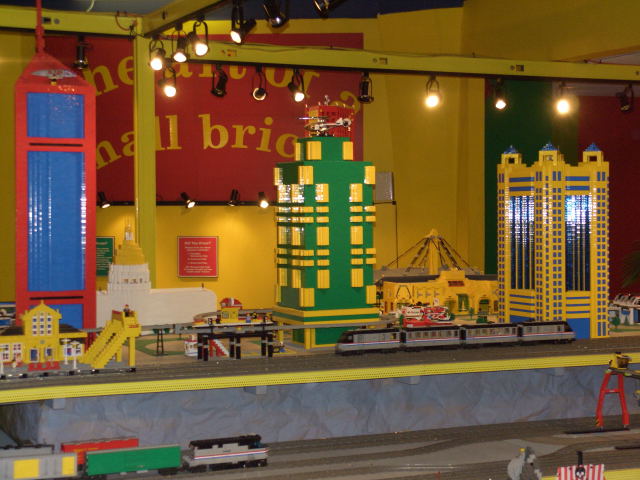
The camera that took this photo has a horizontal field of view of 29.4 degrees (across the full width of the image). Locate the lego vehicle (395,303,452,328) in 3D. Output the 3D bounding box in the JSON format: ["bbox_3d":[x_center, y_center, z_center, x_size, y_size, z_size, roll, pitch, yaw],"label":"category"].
[{"bbox_3d":[0.452,0.334,5.334,0.250,0.115,0.080,-1,2,-24],"label":"lego vehicle"}]

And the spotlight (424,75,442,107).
[{"bbox_3d":[0.734,-0.960,7.886,0.100,0.210,0.130,0,1,3],"label":"spotlight"}]

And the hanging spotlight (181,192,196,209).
[{"bbox_3d":[-1.035,-0.311,9.600,0.085,0.125,0.130,-1,2,-41],"label":"hanging spotlight"}]

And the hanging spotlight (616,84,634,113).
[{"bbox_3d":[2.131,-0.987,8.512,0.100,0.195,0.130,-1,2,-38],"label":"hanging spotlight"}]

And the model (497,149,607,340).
[{"bbox_3d":[0.971,0.003,5.096,0.300,0.795,0.360,-1,2,-24],"label":"model"}]

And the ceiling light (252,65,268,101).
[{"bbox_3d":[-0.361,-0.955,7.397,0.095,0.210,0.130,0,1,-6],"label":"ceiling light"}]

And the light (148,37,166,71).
[{"bbox_3d":[-0.919,-1.049,6.900,0.090,0.175,0.110,0,2,15],"label":"light"}]

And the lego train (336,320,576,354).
[{"bbox_3d":[0.537,0.366,4.628,1.045,0.087,0.050,-1,2,-24],"label":"lego train"}]

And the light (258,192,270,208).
[{"bbox_3d":[-0.445,-0.311,9.600,0.080,0.125,0.120,0,1,-9],"label":"light"}]

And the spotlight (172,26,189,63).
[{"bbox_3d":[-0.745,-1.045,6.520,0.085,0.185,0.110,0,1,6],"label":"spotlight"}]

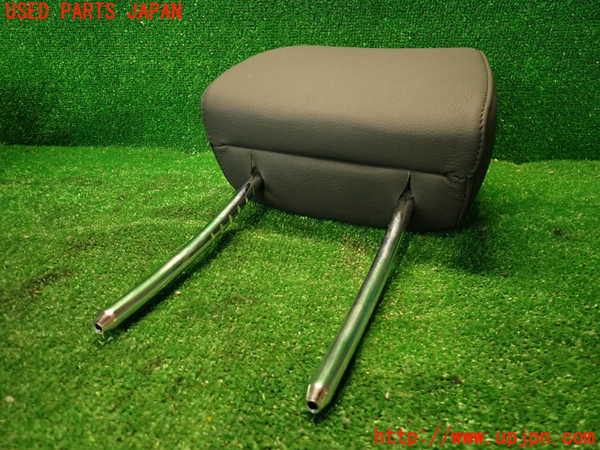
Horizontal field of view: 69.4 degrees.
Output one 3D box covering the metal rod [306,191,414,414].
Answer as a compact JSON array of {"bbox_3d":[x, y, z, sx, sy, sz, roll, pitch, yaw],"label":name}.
[{"bbox_3d":[0.049,0.038,0.291,0.013,0.025,0.208,11,38,23],"label":"metal rod"}]

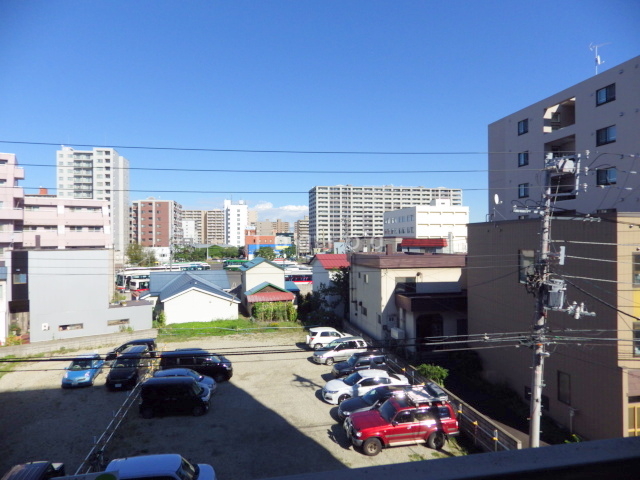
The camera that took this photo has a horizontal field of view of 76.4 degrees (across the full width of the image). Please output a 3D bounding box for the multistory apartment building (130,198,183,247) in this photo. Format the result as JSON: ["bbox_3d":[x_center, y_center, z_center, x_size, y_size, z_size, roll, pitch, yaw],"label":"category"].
[{"bbox_3d":[-70.900,-2.850,179.000,16.200,25.600,24.000,0,0,-12],"label":"multistory apartment building"}]

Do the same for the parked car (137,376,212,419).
[{"bbox_3d":[-7.650,8.413,21.790,3.500,1.650,1.550,-1,0,-6],"label":"parked car"}]

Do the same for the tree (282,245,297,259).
[{"bbox_3d":[-13.372,5.123,177.996,6.100,7.200,5.800,0,0,-12],"label":"tree"}]

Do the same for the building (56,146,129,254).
[{"bbox_3d":[-89.294,-12.764,161.458,20.800,44.000,17.000,0,0,-12],"label":"building"}]

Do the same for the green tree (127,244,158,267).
[{"bbox_3d":[-63.668,4.840,144.995,9.300,8.500,8.000,0,0,-12],"label":"green tree"}]

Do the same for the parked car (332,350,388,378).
[{"bbox_3d":[2.529,8.250,27.090,3.420,1.680,1.500,-1,0,-10],"label":"parked car"}]

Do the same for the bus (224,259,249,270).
[{"bbox_3d":[-23.412,7.456,119.736,9.800,3.000,2.450,-1,0,2],"label":"bus"}]

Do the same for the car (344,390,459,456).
[{"bbox_3d":[3.446,7.849,17.835,4.800,1.970,1.900,0,0,-11],"label":"car"}]

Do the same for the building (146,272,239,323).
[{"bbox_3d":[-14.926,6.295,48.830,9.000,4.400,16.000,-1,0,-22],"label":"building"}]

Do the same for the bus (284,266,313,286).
[{"bbox_3d":[-4.006,7.568,74.709,10.500,3.200,2.500,0,0,-6],"label":"bus"}]

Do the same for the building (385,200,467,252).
[{"bbox_3d":[34.181,-1.808,134.795,17.000,20.000,27.000,-1,0,-11],"label":"building"}]

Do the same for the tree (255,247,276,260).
[{"bbox_3d":[-22.265,5.646,165.996,8.300,6.300,7.500,0,0,-12],"label":"tree"}]

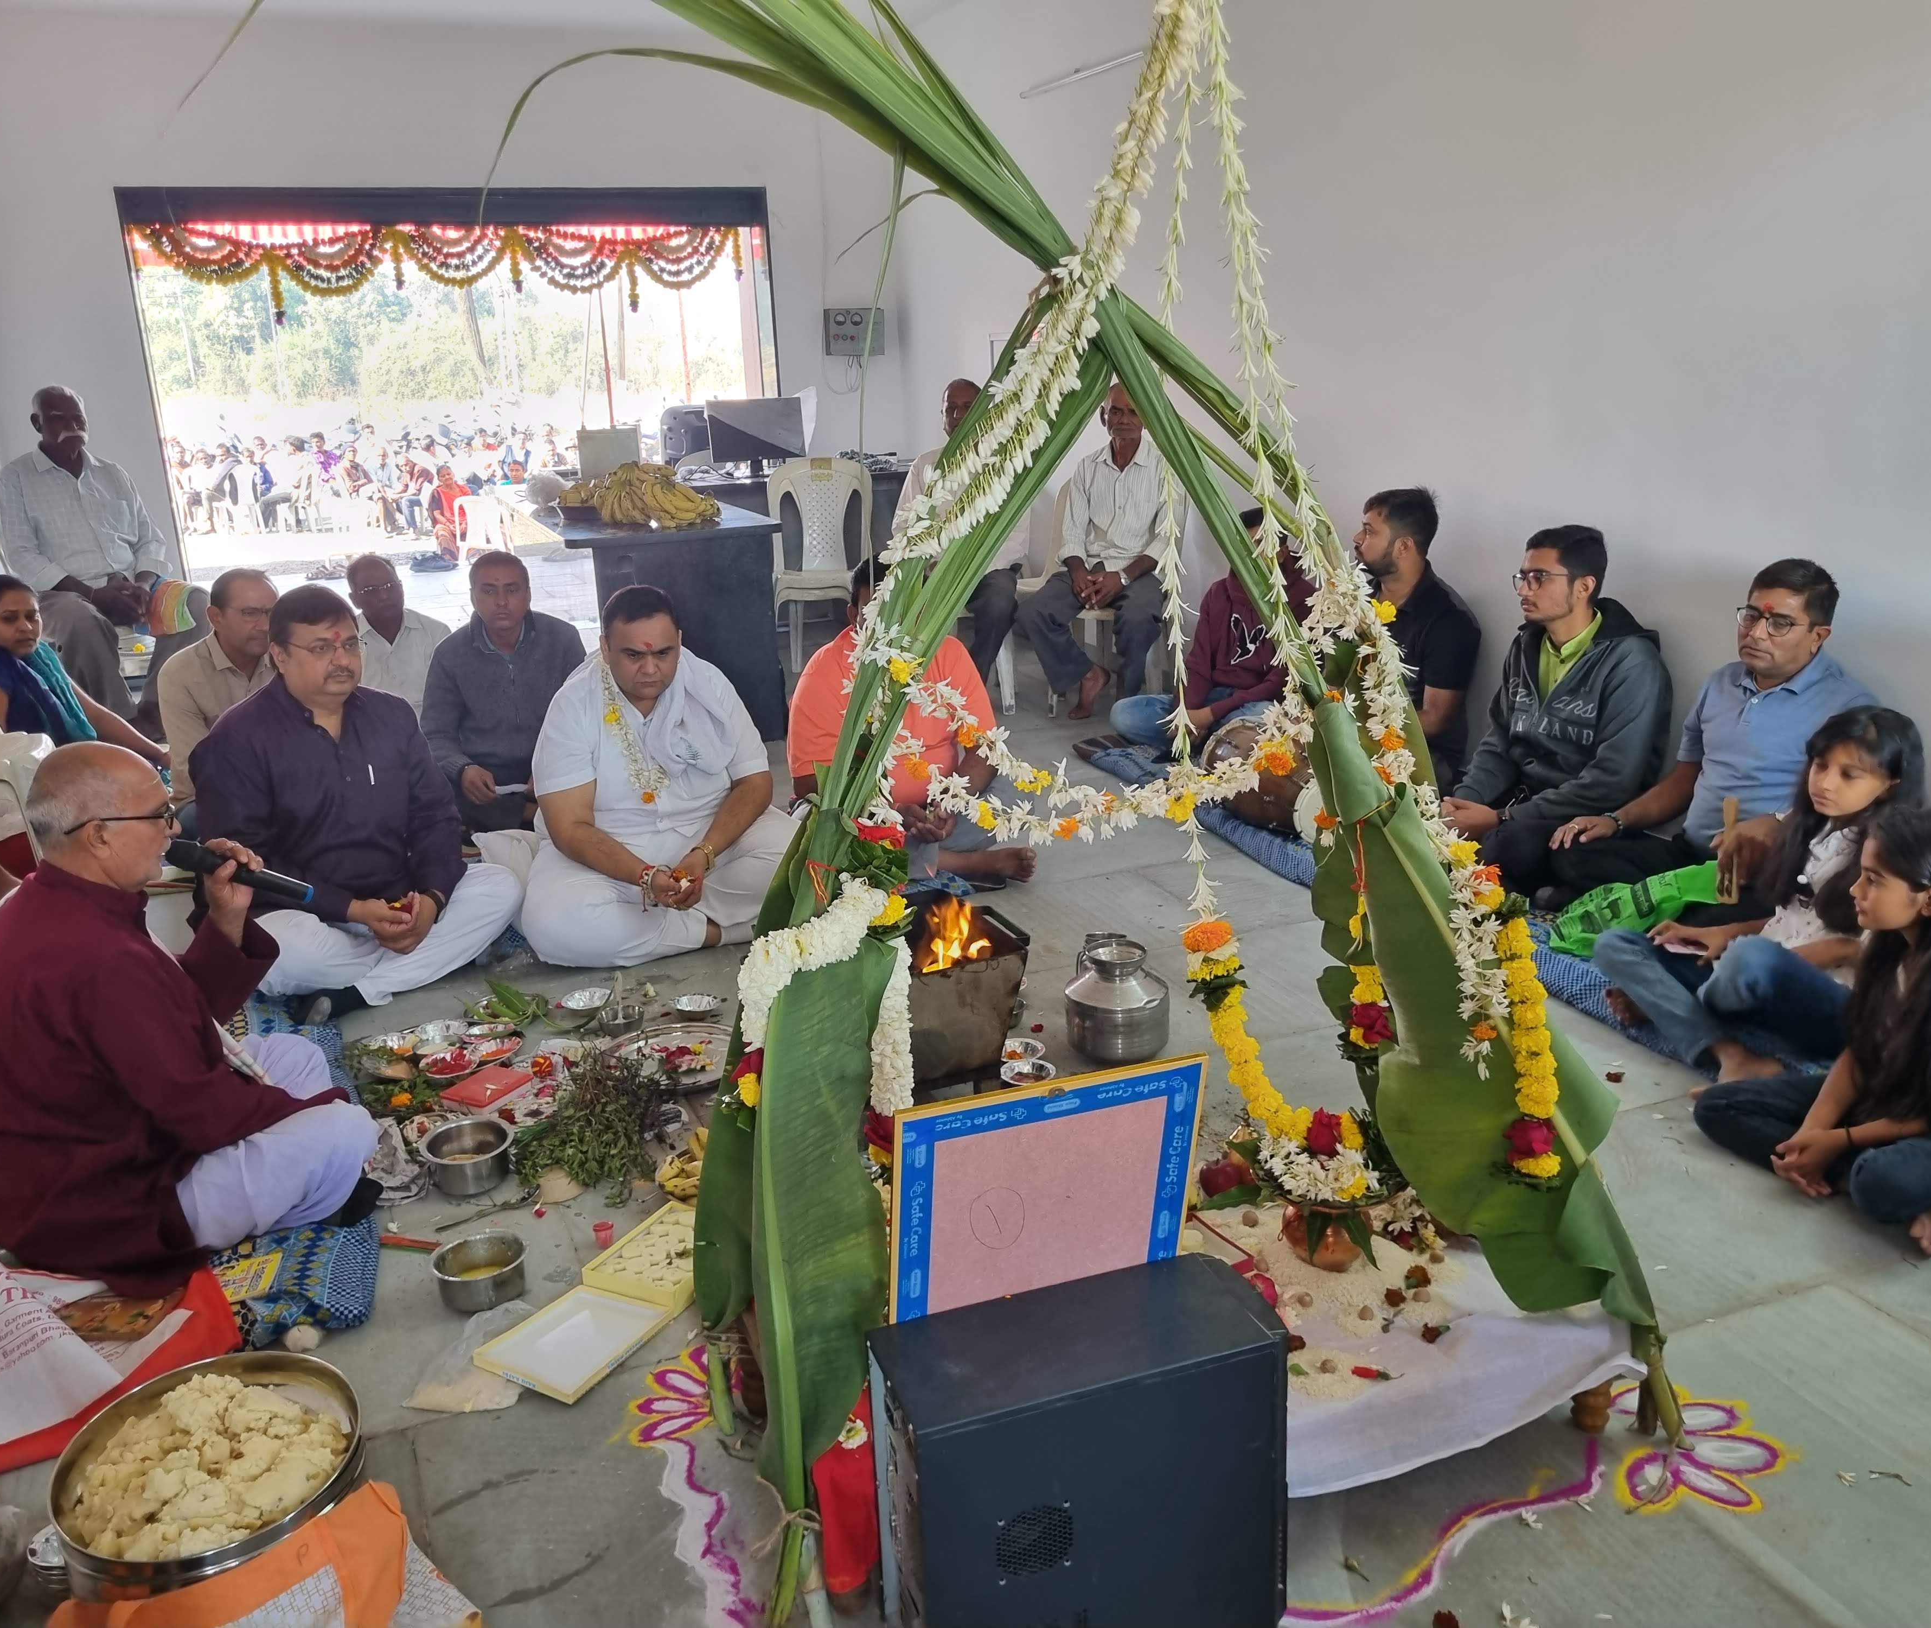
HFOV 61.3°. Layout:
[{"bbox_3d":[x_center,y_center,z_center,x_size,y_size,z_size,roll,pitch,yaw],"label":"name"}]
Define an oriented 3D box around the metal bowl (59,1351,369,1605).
[{"bbox_3d":[-0.923,0.852,2.023,0.354,0.150,0.354,-9,18,-21],"label":"metal bowl"}]

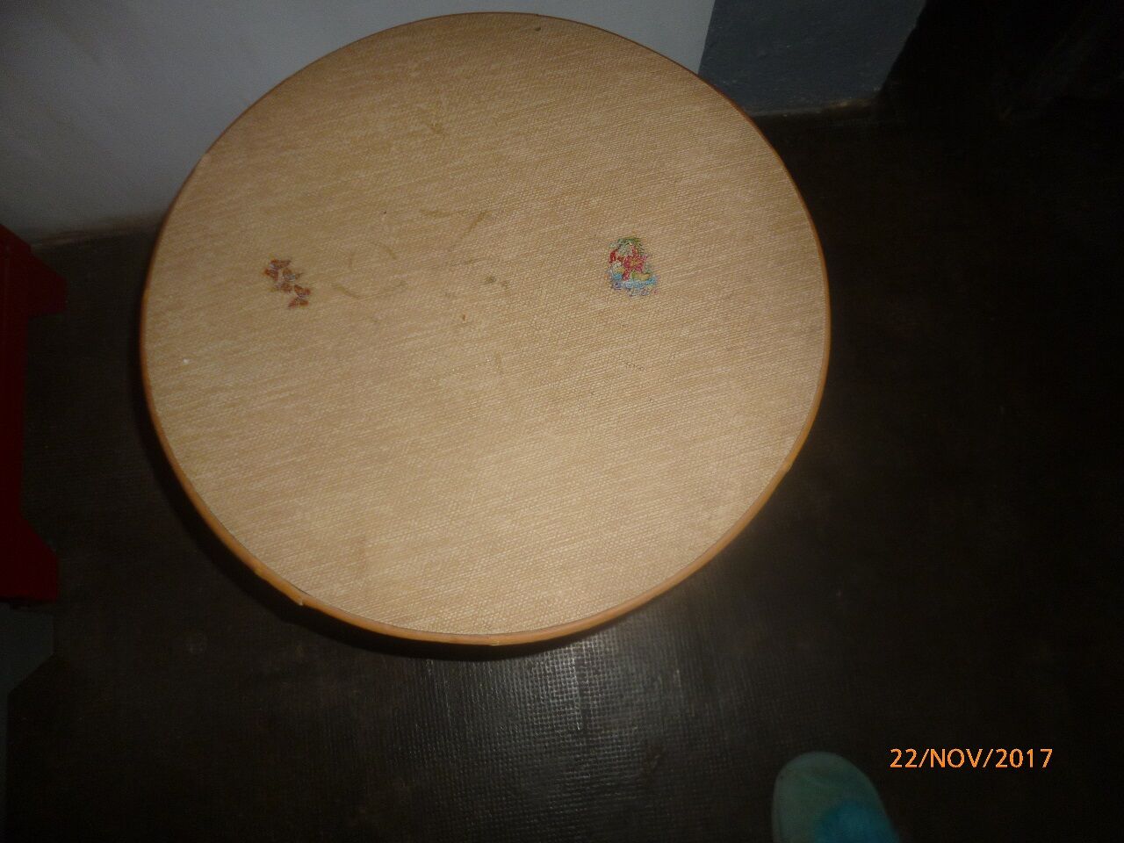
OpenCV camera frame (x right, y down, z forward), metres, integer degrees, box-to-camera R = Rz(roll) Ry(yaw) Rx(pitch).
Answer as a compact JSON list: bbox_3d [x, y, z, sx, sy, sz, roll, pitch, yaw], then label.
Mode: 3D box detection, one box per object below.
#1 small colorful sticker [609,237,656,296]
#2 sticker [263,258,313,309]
[{"bbox_3d":[0.058,-0.130,0.646,0.038,0.002,0.056,-4,73,-1],"label":"small colorful sticker"},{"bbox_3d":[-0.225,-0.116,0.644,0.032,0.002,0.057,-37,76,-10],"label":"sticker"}]

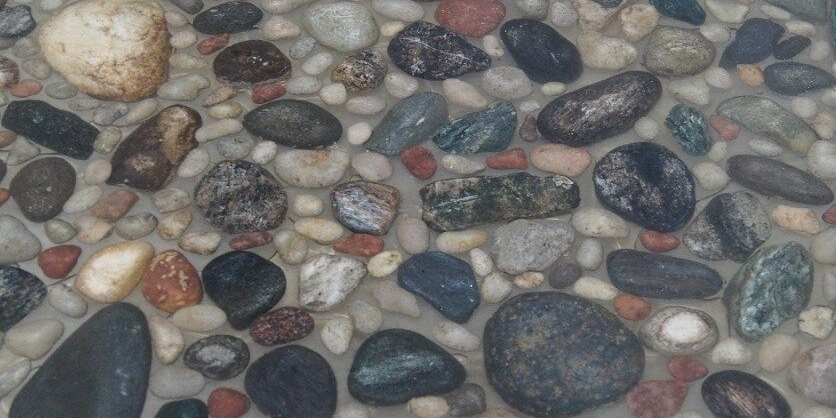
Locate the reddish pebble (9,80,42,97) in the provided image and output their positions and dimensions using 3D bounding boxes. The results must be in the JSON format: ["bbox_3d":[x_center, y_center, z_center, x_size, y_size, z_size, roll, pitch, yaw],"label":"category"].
[{"bbox_3d":[-0.283,-0.087,0.980,0.025,0.010,0.016,-4,48,-4],"label":"reddish pebble"}]

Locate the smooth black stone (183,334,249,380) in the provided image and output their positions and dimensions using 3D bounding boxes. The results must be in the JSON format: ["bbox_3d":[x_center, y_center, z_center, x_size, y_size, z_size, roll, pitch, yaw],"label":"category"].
[{"bbox_3d":[-0.136,0.100,0.918,0.044,0.018,0.033,5,48,4],"label":"smooth black stone"}]

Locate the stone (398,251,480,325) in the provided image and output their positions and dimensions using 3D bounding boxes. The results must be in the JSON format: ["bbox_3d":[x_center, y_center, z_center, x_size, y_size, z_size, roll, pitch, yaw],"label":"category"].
[{"bbox_3d":[0.021,0.051,0.958,0.066,0.023,0.043,34,57,26],"label":"stone"}]

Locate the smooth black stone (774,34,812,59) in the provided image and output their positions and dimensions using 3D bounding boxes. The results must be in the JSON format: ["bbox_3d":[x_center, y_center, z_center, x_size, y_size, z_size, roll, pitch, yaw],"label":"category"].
[{"bbox_3d":[0.279,-0.120,1.014,0.036,0.010,0.016,-28,54,-23],"label":"smooth black stone"}]

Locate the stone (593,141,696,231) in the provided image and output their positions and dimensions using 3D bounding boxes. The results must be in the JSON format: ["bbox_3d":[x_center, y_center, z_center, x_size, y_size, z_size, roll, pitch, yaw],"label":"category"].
[{"bbox_3d":[0.174,-0.017,1.039,0.072,0.039,0.084,-21,51,-18],"label":"stone"}]

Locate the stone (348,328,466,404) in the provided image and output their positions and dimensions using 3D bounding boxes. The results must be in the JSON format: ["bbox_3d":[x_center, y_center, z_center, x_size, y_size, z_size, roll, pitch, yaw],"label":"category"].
[{"bbox_3d":[-0.009,0.097,0.826,0.071,0.028,0.052,-1,48,-1],"label":"stone"}]

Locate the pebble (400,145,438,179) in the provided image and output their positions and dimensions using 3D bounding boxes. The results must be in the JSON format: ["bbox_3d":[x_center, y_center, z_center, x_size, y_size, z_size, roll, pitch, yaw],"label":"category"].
[{"bbox_3d":[0.001,-0.032,0.950,0.022,0.013,0.030,-24,54,-19],"label":"pebble"}]

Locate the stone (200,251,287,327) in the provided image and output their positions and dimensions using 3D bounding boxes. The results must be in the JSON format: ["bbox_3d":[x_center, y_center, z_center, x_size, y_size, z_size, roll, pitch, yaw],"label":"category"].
[{"bbox_3d":[-0.112,0.049,0.879,0.051,0.031,0.060,-28,55,-22],"label":"stone"}]

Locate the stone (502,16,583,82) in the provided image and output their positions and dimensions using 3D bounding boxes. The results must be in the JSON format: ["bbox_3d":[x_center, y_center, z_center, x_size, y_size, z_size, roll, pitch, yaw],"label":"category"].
[{"bbox_3d":[0.093,-0.118,1.021,0.047,0.026,0.079,-25,53,-21],"label":"stone"}]

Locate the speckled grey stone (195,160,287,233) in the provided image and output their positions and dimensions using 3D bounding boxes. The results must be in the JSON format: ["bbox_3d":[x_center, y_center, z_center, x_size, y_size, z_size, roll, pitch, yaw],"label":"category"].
[{"bbox_3d":[-0.132,-0.008,1.026,0.074,0.034,0.062,34,56,26],"label":"speckled grey stone"}]

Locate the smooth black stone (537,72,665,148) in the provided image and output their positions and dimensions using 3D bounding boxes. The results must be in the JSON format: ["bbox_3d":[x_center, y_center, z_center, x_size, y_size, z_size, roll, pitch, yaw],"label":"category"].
[{"bbox_3d":[0.147,-0.080,1.078,0.115,0.030,0.051,-22,53,-18],"label":"smooth black stone"}]

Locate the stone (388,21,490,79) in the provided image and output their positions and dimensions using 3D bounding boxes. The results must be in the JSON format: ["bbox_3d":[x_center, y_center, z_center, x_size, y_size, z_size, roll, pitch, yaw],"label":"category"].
[{"bbox_3d":[0.016,-0.128,1.133,0.085,0.030,0.058,17,50,15],"label":"stone"}]

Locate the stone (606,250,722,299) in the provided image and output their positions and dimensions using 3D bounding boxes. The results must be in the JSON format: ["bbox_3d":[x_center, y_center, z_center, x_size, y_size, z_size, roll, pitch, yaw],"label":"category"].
[{"bbox_3d":[0.174,0.049,0.962,0.082,0.024,0.037,10,50,8],"label":"stone"}]

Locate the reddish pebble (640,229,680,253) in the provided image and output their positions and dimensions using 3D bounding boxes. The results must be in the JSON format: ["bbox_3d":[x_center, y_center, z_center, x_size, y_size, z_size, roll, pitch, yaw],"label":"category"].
[{"bbox_3d":[0.161,0.021,0.905,0.027,0.011,0.018,7,50,6],"label":"reddish pebble"}]

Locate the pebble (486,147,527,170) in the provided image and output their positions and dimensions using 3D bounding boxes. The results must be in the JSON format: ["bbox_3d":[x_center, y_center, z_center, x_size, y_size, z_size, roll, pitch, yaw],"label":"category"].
[{"bbox_3d":[0.061,-0.033,0.928,0.028,0.012,0.018,-7,50,-7],"label":"pebble"}]

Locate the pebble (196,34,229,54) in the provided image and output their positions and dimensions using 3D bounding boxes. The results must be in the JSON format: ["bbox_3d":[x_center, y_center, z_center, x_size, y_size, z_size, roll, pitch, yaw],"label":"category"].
[{"bbox_3d":[-0.169,-0.137,1.126,0.029,0.009,0.015,-32,55,-26],"label":"pebble"}]

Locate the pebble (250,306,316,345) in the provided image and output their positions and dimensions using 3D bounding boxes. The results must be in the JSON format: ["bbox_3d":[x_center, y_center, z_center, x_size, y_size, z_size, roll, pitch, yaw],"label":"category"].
[{"bbox_3d":[-0.084,0.073,0.839,0.041,0.014,0.027,-12,49,-11],"label":"pebble"}]

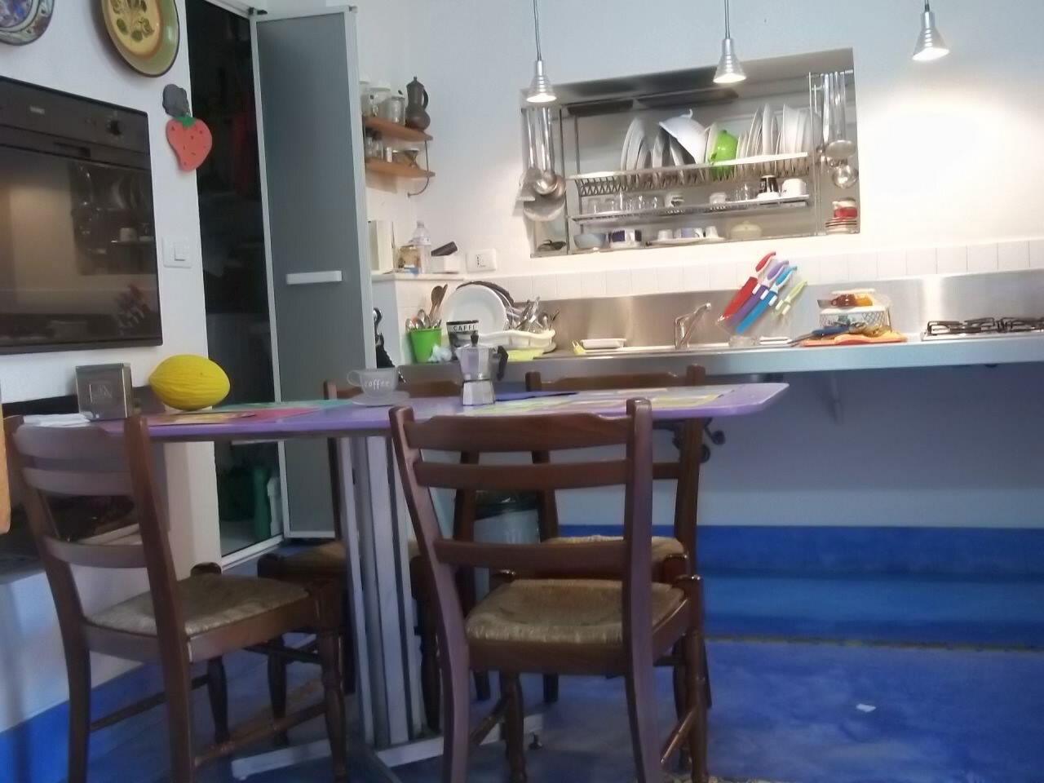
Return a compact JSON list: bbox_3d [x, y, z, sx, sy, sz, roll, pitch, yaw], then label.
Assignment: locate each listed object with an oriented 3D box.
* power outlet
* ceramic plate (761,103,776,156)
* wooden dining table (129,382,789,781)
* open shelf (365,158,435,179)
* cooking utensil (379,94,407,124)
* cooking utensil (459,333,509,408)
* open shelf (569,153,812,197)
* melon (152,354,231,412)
[{"bbox_3d":[-0.152,-0.492,4.083,0.120,0.082,0.012,-2,4,19],"label":"power outlet"},{"bbox_3d":[0.869,-0.887,3.839,0.030,0.245,0.245,-2,4,19],"label":"ceramic plate"},{"bbox_3d":[-0.215,0.424,2.389,1.540,0.785,0.630,-2,4,19],"label":"wooden dining table"},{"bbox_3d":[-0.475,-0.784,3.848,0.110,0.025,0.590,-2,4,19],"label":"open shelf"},{"bbox_3d":[-0.465,-1.013,3.901,0.098,0.108,0.098,-3,4,0],"label":"cooking utensil"},{"bbox_3d":[-0.082,-0.045,2.260,0.115,0.151,0.080,-3,4,0],"label":"cooking utensil"},{"bbox_3d":[0.615,-0.776,3.929,0.852,0.075,0.240,-2,4,19],"label":"open shelf"},{"bbox_3d":[-0.796,-0.021,2.600,0.192,0.135,0.137,-4,4,-17],"label":"melon"}]

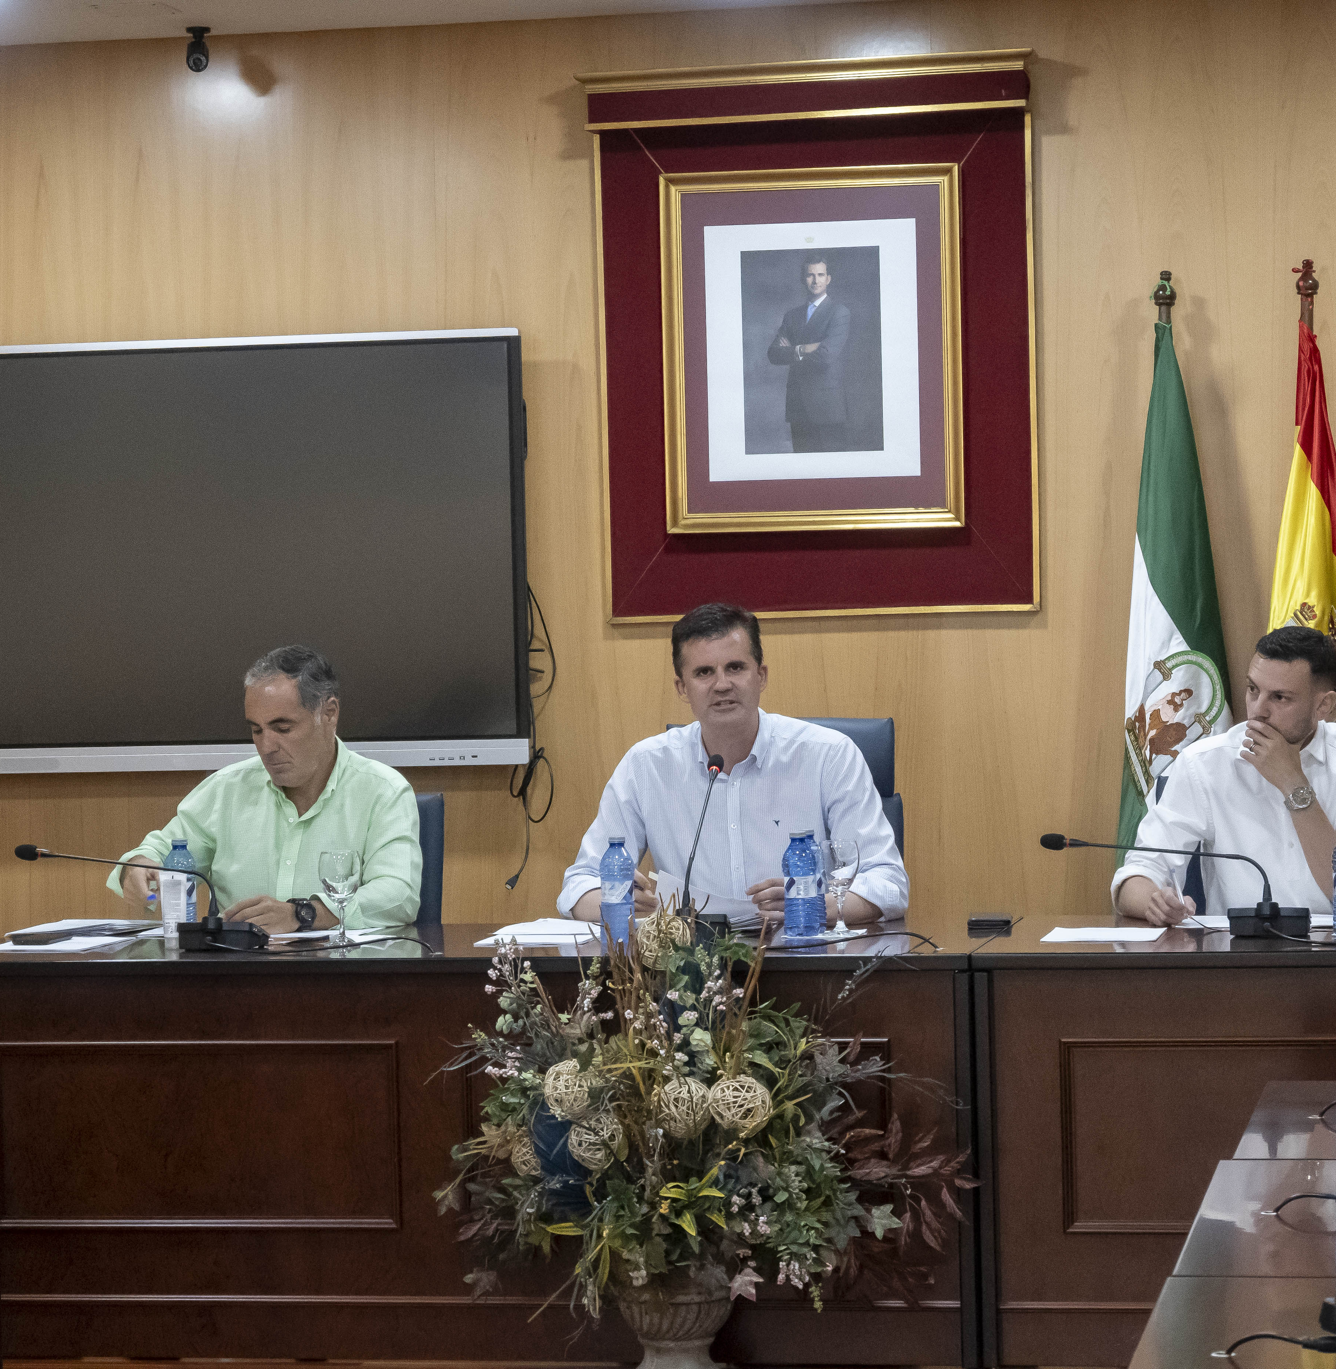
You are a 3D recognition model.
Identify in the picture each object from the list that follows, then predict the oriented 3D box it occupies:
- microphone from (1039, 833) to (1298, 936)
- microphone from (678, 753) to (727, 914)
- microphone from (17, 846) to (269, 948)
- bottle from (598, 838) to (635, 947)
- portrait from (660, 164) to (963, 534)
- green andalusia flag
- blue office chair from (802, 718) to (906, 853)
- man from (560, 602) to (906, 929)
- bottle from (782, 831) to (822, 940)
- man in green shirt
[{"bbox_3d":[0.963,0.376,8.103,0.505,0.196,0.150,-1,1,11],"label":"microphone"},{"bbox_3d":[0.071,0.316,8.370,0.150,0.347,0.380,-1,1,11],"label":"microphone"},{"bbox_3d":[-1.030,0.413,8.383,0.507,0.205,0.160,-1,1,11],"label":"microphone"},{"bbox_3d":[-0.099,0.395,8.252,0.067,0.204,0.067,-1,1,0],"label":"bottle"},{"bbox_3d":[0.337,-0.781,9.986,0.700,0.840,0.045,-1,1,11],"label":"portrait"},{"bbox_3d":[1.179,-0.079,9.655,0.300,1.500,0.220,-1,1,11],"label":"green andalusia flag"},{"bbox_3d":[0.216,0.657,8.951,0.620,1.162,0.640,-1,1,11],"label":"blue office chair"},{"bbox_3d":[0.152,0.535,8.648,0.680,1.400,0.750,-1,1,7],"label":"man"},{"bbox_3d":[0.254,0.384,8.207,0.066,0.200,0.066,-1,1,11],"label":"bottle"},{"bbox_3d":[-0.827,0.591,9.004,0.634,1.341,0.780,-1,1,14],"label":"man in green shirt"}]

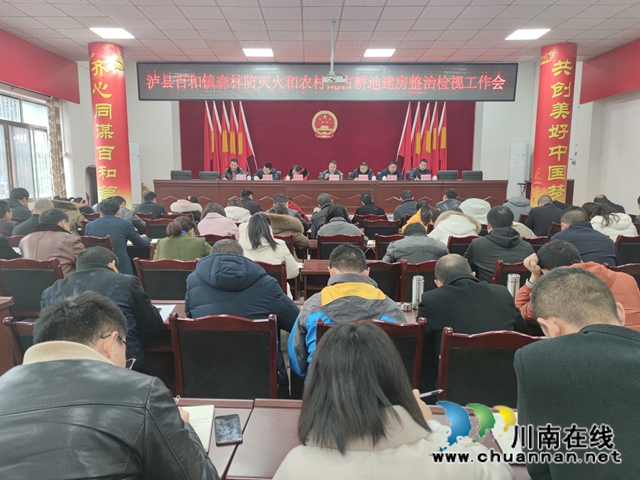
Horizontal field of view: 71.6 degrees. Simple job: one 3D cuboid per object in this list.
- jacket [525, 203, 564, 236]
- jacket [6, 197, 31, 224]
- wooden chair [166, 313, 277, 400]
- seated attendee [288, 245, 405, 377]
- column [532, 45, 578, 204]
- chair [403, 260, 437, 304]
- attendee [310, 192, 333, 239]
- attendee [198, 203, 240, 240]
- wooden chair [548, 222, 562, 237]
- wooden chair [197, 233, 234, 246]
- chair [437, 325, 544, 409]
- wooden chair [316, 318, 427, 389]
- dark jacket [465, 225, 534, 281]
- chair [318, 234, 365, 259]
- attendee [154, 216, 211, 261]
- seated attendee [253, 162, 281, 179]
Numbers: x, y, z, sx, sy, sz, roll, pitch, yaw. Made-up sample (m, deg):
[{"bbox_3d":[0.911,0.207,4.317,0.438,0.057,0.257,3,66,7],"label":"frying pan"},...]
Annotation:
[{"bbox_3d":[2.895,-0.132,5.773,0.530,0.680,0.450,0,8,-1],"label":"jacket"},{"bbox_3d":[-4.001,-0.172,5.718,0.530,0.680,0.420,0,9,2],"label":"jacket"},{"bbox_3d":[-0.409,0.745,2.199,0.460,0.960,0.520,1,8,2],"label":"wooden chair"},{"bbox_3d":[0.126,0.584,2.292,0.580,1.174,0.750,0,8,0],"label":"seated attendee"},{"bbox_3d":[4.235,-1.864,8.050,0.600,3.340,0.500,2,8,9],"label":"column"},{"bbox_3d":[0.783,0.551,3.353,0.460,0.940,0.540,0,8,0],"label":"chair"},{"bbox_3d":[0.123,0.000,6.042,0.520,1.268,0.750,0,8,0],"label":"attendee"},{"bbox_3d":[-1.011,0.248,4.642,0.470,1.270,0.750,0,8,-1],"label":"attendee"},{"bbox_3d":[2.990,0.231,5.647,0.460,0.950,0.530,0,9,0],"label":"wooden chair"},{"bbox_3d":[-1.045,0.383,4.628,0.460,0.950,0.530,0,9,0],"label":"wooden chair"},{"bbox_3d":[0.728,0.780,2.109,0.460,0.950,0.540,0,9,2],"label":"chair"},{"bbox_3d":[0.216,0.771,2.169,0.460,0.950,0.540,0,9,-1],"label":"wooden chair"},{"bbox_3d":[1.349,0.232,3.433,0.560,0.700,0.460,0,9,-1],"label":"dark jacket"},{"bbox_3d":[0.191,0.409,4.560,0.460,0.980,0.560,0,8,-1],"label":"chair"},{"bbox_3d":[-1.075,0.417,3.561,0.490,1.200,0.750,0,9,2],"label":"attendee"},{"bbox_3d":[-1.125,-1.092,9.544,0.570,1.110,0.750,0,9,0],"label":"seated attendee"}]

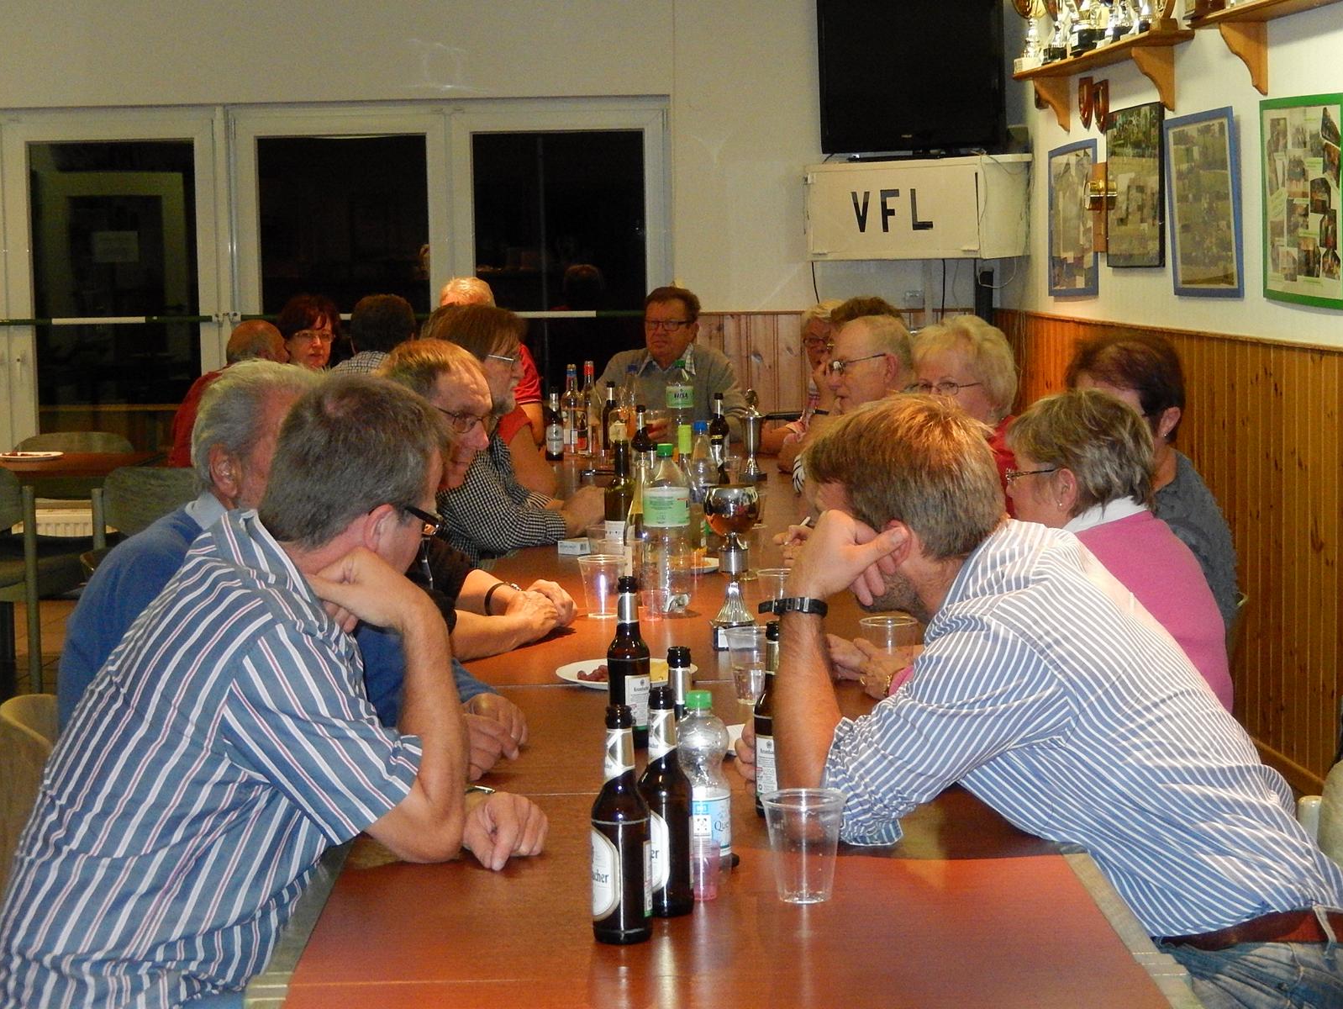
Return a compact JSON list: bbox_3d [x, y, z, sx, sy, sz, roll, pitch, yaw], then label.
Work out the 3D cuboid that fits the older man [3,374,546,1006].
[{"bbox_3d":[-0.443,0.516,3.188,0.680,1.300,0.550,-2,5,-11],"label":"older man"}]

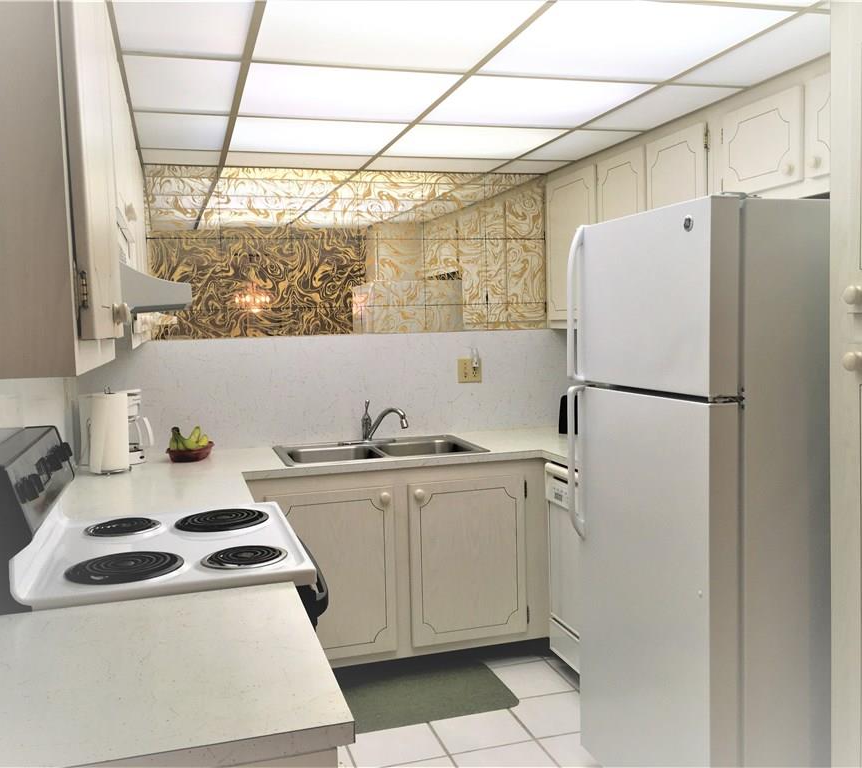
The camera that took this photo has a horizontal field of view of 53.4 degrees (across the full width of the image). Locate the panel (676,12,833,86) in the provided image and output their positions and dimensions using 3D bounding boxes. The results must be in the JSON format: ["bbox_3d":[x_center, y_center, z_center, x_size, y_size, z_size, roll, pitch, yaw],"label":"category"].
[{"bbox_3d":[0.923,-0.909,2.330,0.271,0.025,0.572,-3,4,-16],"label":"panel"}]

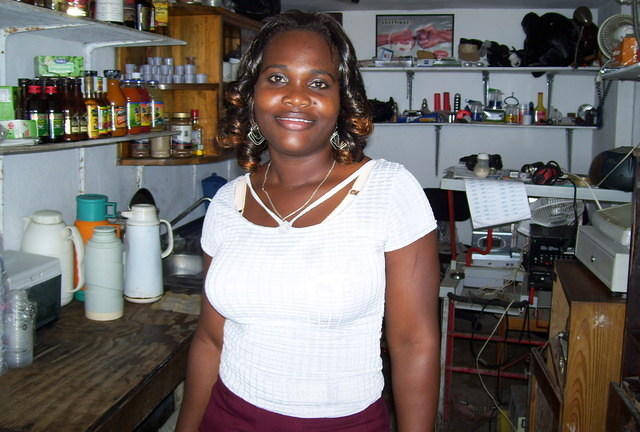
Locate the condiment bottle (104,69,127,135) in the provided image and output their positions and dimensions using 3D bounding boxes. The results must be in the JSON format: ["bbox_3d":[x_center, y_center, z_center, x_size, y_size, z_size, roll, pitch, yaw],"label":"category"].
[{"bbox_3d":[-0.578,-0.318,1.880,0.061,0.186,0.061,3,9,12],"label":"condiment bottle"}]

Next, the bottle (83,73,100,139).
[{"bbox_3d":[-0.705,-0.342,2.058,0.050,0.200,0.050,-7,13,-41],"label":"bottle"}]

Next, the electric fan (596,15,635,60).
[{"bbox_3d":[1.713,-1.013,3.800,0.260,0.280,0.160,3,10,9],"label":"electric fan"}]

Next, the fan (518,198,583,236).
[{"bbox_3d":[1.148,-0.012,3.300,0.340,0.220,0.300,3,9,12],"label":"fan"}]

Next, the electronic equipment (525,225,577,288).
[{"bbox_3d":[1.149,0.196,3.220,0.320,0.310,0.300,3,9,12],"label":"electronic equipment"}]

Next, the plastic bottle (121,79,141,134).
[{"bbox_3d":[-0.657,-0.382,2.325,0.056,0.188,0.056,-7,13,-41],"label":"plastic bottle"}]

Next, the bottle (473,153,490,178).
[{"bbox_3d":[0.747,-0.234,3.080,0.079,0.120,0.079,3,9,12],"label":"bottle"}]

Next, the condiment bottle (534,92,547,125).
[{"bbox_3d":[1.149,-0.560,3.470,0.063,0.167,0.063,3,9,12],"label":"condiment bottle"}]

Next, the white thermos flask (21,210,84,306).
[{"bbox_3d":[-0.829,0.121,2.063,0.200,0.280,0.160,0,10,-5],"label":"white thermos flask"}]

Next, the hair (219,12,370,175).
[{"bbox_3d":[-0.041,-0.211,1.120,0.245,0.250,0.230,6,9,7],"label":"hair"}]

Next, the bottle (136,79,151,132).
[{"bbox_3d":[-0.647,-0.402,2.433,0.056,0.190,0.056,-7,13,-41],"label":"bottle"}]

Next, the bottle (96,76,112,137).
[{"bbox_3d":[-0.590,-0.298,1.822,0.042,0.162,0.042,3,9,12],"label":"bottle"}]

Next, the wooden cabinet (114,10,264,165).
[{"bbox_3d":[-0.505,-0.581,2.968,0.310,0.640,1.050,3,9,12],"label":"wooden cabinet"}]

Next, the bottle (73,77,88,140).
[{"bbox_3d":[-0.717,-0.323,1.992,0.050,0.188,0.050,-7,13,-41],"label":"bottle"}]

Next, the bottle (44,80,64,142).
[{"bbox_3d":[-0.637,-0.251,1.596,0.048,0.152,0.048,3,9,12],"label":"bottle"}]

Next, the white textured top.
[{"bbox_3d":[-0.006,0.111,1.160,0.400,0.430,0.265,3,10,13],"label":"white textured top"}]

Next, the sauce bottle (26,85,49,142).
[{"bbox_3d":[-0.755,-0.281,1.783,0.050,0.162,0.050,-7,13,-41],"label":"sauce bottle"}]

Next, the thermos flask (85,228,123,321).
[{"bbox_3d":[-0.619,0.166,1.900,0.113,0.250,0.113,3,9,12],"label":"thermos flask"}]

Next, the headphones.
[{"bbox_3d":[1.032,-0.198,3.060,0.150,0.100,0.120,0,9,-5],"label":"headphones"}]

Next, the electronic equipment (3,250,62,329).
[{"bbox_3d":[-0.870,0.220,1.790,0.240,0.175,0.225,3,10,10],"label":"electronic equipment"}]

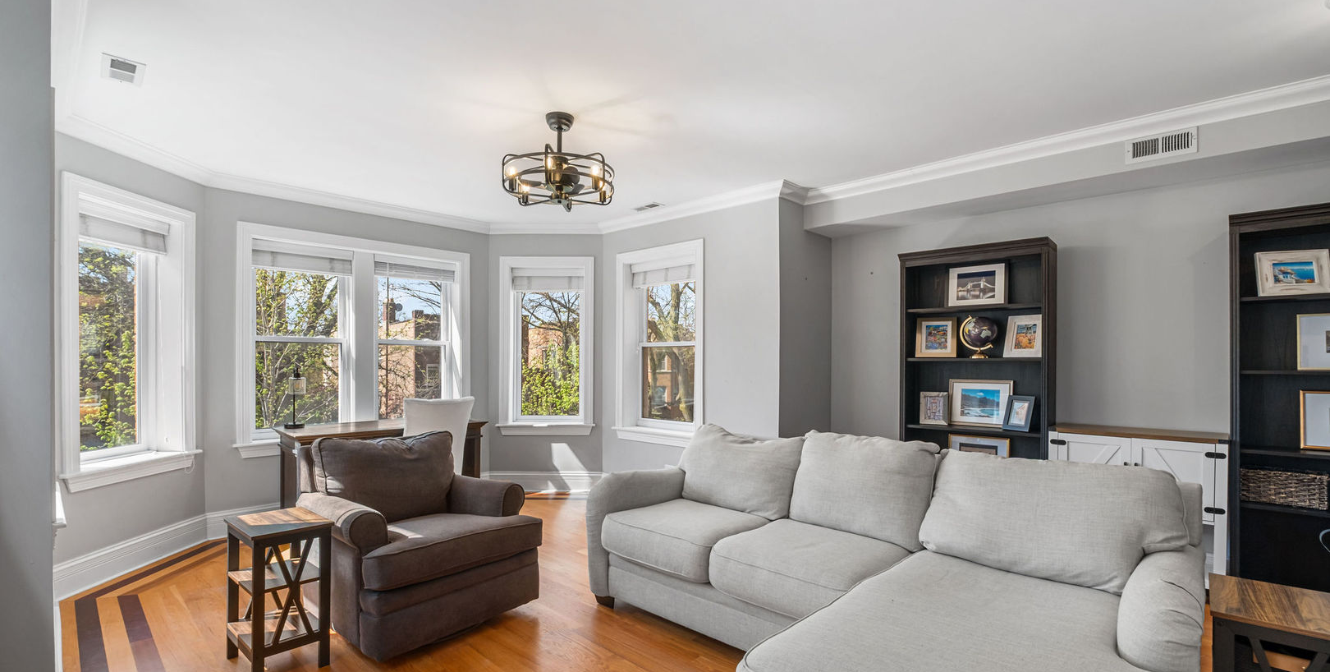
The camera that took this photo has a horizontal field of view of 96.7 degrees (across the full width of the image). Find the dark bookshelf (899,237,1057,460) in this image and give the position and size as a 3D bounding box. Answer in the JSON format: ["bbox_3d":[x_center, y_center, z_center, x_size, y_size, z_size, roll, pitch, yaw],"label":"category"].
[{"bbox_3d":[2.194,0.433,4.172,0.940,2.070,0.385,-1,-2,43],"label":"dark bookshelf"}]

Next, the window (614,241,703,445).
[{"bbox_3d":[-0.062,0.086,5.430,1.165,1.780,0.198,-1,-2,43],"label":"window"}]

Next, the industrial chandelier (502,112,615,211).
[{"bbox_3d":[-0.579,-0.979,3.268,0.624,0.453,0.624,0,-1,0],"label":"industrial chandelier"}]

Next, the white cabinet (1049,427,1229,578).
[{"bbox_3d":[2.842,1.007,3.570,0.818,0.875,0.366,-1,-2,43],"label":"white cabinet"}]

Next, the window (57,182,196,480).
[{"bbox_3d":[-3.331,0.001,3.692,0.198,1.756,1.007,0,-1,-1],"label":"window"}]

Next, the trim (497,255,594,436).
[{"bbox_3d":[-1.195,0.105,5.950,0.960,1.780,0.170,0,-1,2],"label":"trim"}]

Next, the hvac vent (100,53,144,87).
[{"bbox_3d":[-2.516,-1.216,2.744,0.324,0.025,0.146,-1,-2,44],"label":"hvac vent"}]

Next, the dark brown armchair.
[{"bbox_3d":[-1.270,0.974,3.060,0.941,0.902,0.912,-1,-2,41],"label":"dark brown armchair"}]

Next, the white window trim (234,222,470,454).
[{"bbox_3d":[-2.559,0.057,5.082,0.198,1.750,1.922,-1,-2,43],"label":"white window trim"}]

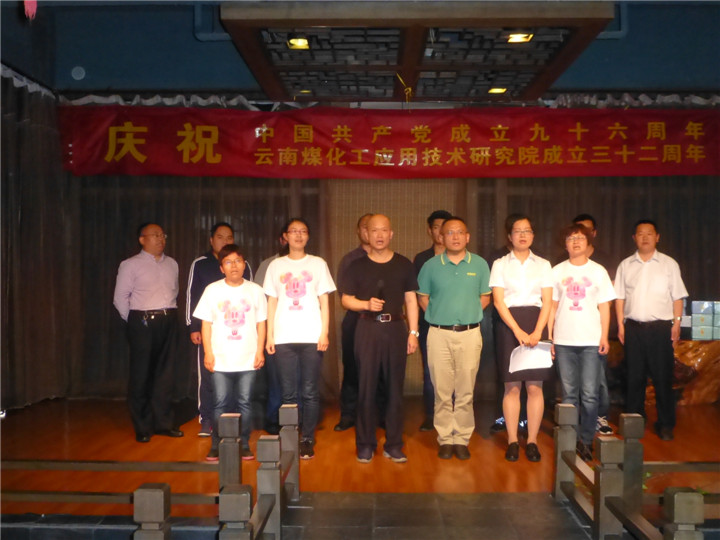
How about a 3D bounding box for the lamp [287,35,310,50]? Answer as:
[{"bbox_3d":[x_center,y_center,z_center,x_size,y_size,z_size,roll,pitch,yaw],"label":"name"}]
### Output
[{"bbox_3d":[-0.446,-1.620,5.800,0.155,0.060,0.160,0,0,1],"label":"lamp"}]

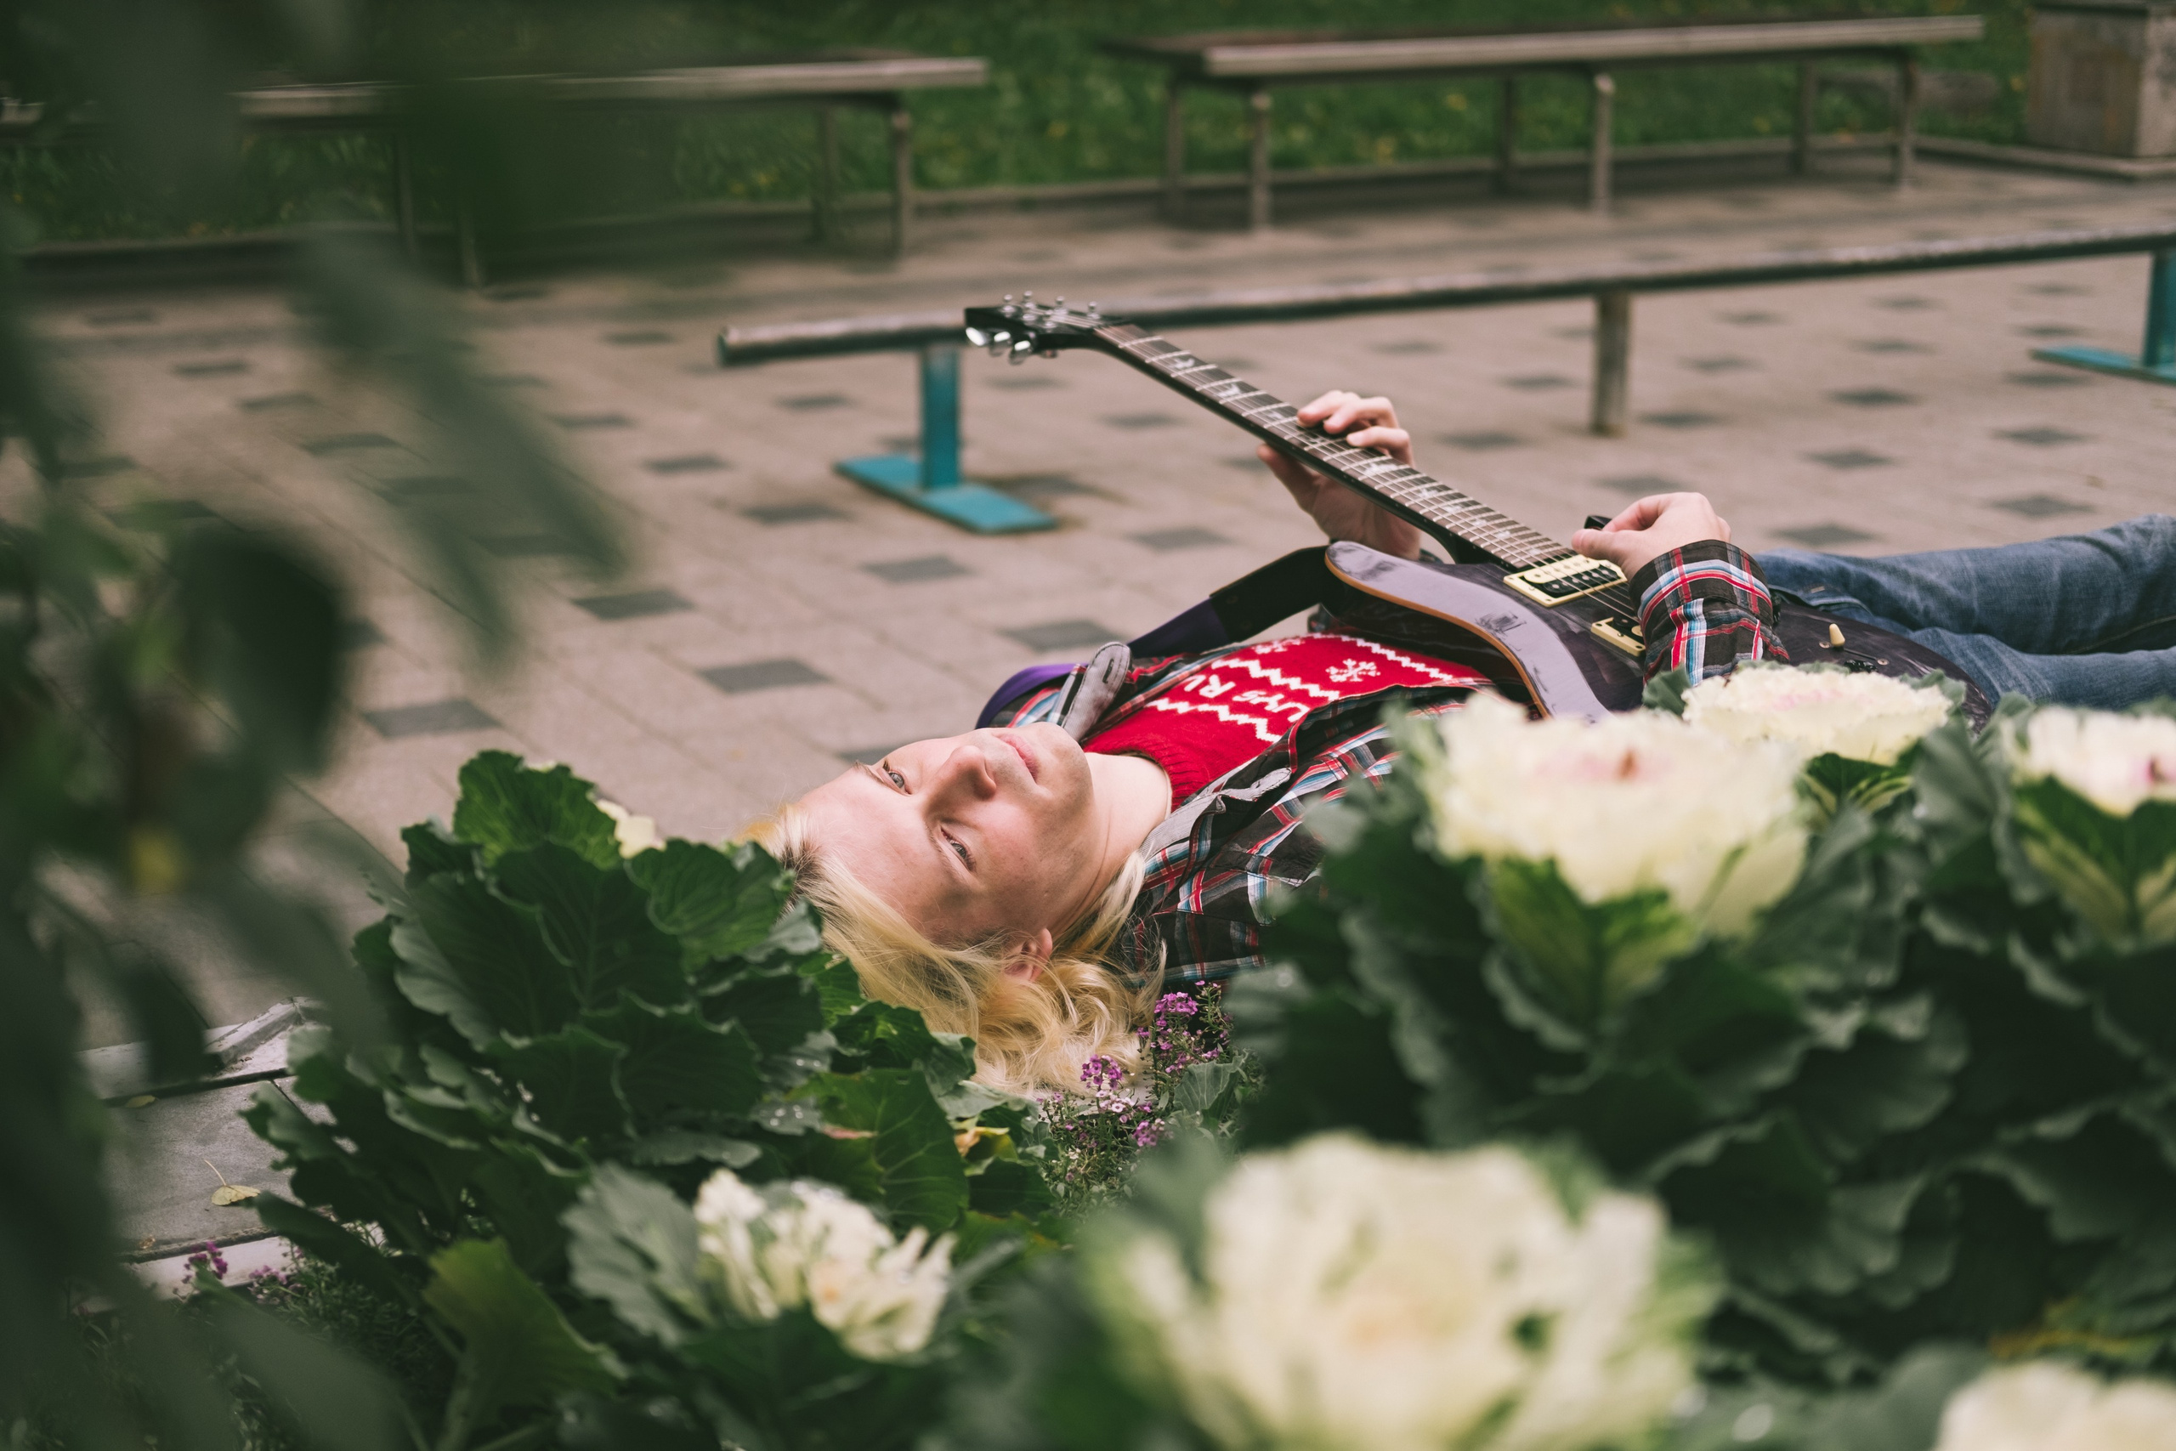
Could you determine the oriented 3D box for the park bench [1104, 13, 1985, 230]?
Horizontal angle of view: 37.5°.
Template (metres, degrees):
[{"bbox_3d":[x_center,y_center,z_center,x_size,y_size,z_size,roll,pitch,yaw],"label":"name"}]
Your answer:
[{"bbox_3d":[1.218,-1.558,8.201,2.421,0.446,0.510,-8,18,-28],"label":"park bench"}]

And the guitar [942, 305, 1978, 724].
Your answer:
[{"bbox_3d":[0.221,-0.168,2.392,0.330,0.075,0.970,-17,36,-36],"label":"guitar"}]

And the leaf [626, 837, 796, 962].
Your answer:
[{"bbox_3d":[-0.215,0.102,1.830,0.100,0.085,0.050,-2,16,-7],"label":"leaf"}]

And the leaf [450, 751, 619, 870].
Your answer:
[{"bbox_3d":[-0.316,0.052,1.830,0.100,0.080,0.050,-2,16,-10],"label":"leaf"}]

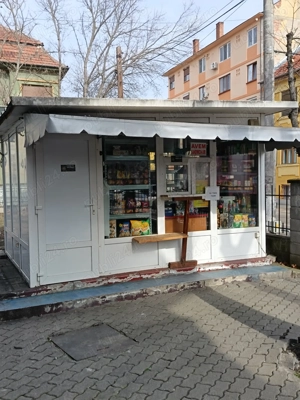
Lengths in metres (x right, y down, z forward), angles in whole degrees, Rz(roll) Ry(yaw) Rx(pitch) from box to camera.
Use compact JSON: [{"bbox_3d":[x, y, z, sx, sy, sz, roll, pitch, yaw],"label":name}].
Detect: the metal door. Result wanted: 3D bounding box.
[{"bbox_3d":[-1.133,0.092,5.588,0.857,2.045,0.060,-2,3,-26],"label":"metal door"}]

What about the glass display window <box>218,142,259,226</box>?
[{"bbox_3d":[1.475,-0.280,6.851,0.882,1.520,0.050,-2,3,-26],"label":"glass display window"}]

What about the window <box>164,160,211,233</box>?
[{"bbox_3d":[0.586,-0.068,6.427,0.877,1.158,0.050,-2,3,-26],"label":"window"}]

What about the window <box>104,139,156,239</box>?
[{"bbox_3d":[-0.291,-0.213,5.997,0.874,1.522,0.050,-2,3,-26],"label":"window"}]

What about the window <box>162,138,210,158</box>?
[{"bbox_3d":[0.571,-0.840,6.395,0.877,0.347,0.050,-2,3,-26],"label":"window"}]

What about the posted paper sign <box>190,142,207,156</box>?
[{"bbox_3d":[0.780,-0.814,6.463,0.288,0.204,0.010,-2,3,-26],"label":"posted paper sign"}]

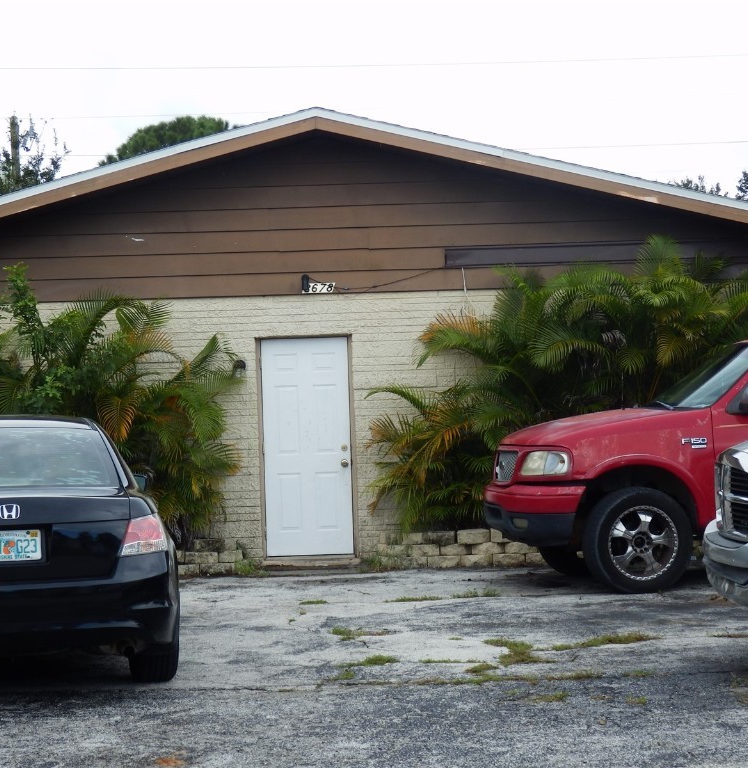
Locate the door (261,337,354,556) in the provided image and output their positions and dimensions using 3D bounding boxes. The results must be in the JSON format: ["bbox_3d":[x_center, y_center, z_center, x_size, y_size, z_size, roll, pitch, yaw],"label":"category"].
[{"bbox_3d":[-0.622,0.591,18.250,0.810,2.030,0.060,-2,-2,-1],"label":"door"}]

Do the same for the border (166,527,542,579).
[{"bbox_3d":[-0.106,1.554,17.950,3.600,0.360,0.360,-2,-2,-1],"label":"border"}]

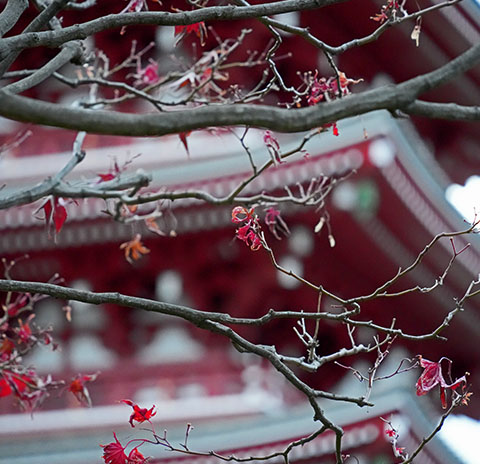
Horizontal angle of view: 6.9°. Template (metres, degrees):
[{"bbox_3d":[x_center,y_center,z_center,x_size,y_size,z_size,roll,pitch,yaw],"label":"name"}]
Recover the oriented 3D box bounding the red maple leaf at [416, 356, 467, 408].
[{"bbox_3d":[0.272,0.203,5.400,0.068,0.068,0.040,0,-15,0],"label":"red maple leaf"}]

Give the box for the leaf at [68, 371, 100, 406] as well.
[{"bbox_3d":[-0.227,0.228,5.800,0.044,0.048,0.032,0,-15,0],"label":"leaf"}]

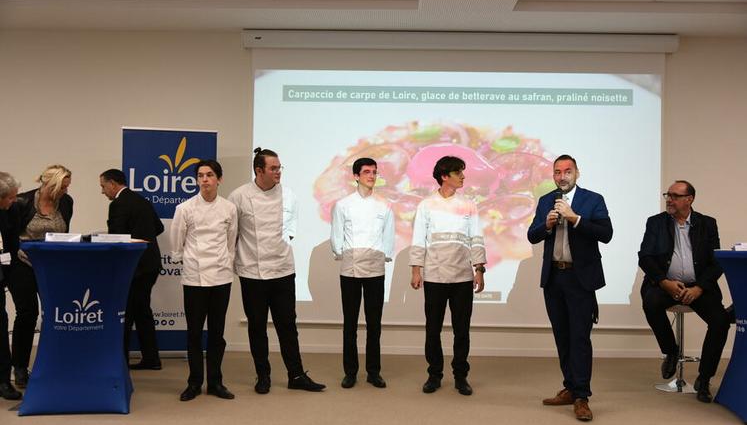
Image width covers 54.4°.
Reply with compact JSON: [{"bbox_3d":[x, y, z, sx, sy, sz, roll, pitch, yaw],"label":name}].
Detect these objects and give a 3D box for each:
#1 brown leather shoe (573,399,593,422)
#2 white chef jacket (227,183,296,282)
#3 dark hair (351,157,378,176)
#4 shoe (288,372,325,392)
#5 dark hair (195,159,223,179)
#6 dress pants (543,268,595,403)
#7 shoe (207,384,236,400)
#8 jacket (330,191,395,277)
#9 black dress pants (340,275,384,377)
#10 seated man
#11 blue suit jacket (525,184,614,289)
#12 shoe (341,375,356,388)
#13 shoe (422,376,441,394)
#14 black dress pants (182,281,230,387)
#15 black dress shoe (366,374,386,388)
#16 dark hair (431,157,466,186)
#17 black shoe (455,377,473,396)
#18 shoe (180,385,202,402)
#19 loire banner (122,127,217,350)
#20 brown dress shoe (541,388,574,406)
[{"bbox_3d":[1.371,1.277,4.771,0.108,0.105,0.290,1,-2,10],"label":"brown leather shoe"},{"bbox_3d":[-0.837,0.132,5.480,0.540,0.740,0.340,1,-1,-14],"label":"white chef jacket"},{"bbox_3d":[-0.070,-0.347,5.610,0.168,0.155,0.195,2,-2,-37],"label":"dark hair"},{"bbox_3d":[-0.496,1.276,5.465,0.300,0.115,0.105,0,-1,21],"label":"shoe"},{"bbox_3d":[-1.207,-0.308,5.330,0.190,0.180,0.220,0,-1,18],"label":"dark hair"},{"bbox_3d":[1.382,0.837,5.108,0.380,0.940,0.340,0,-2,24],"label":"dress pants"},{"bbox_3d":[-1.100,1.272,5.240,0.105,0.100,0.285,2,-1,-41],"label":"shoe"},{"bbox_3d":[-0.085,0.171,5.630,0.500,0.680,0.300,1,-1,-2],"label":"jacket"},{"bbox_3d":[-0.080,0.856,5.745,0.350,0.870,0.260,1,-1,-3],"label":"black dress pants"},{"bbox_3d":[2.369,0.567,5.556,0.650,1.610,0.700,0,-2,21],"label":"seated man"},{"bbox_3d":[1.303,0.173,4.830,0.560,0.720,0.420,0,-1,29],"label":"blue suit jacket"},{"bbox_3d":[-0.182,1.275,5.581,0.105,0.100,0.280,1,-2,9],"label":"shoe"},{"bbox_3d":[0.452,1.290,5.559,0.105,0.110,0.280,0,-2,19],"label":"shoe"},{"bbox_3d":[-1.213,0.850,5.318,0.340,0.830,0.270,1,-1,-4],"label":"black dress pants"},{"bbox_3d":[0.027,1.293,5.660,0.105,0.100,0.285,1,-1,-29],"label":"black dress shoe"},{"bbox_3d":[0.566,-0.311,5.480,0.240,0.230,0.190,0,-2,18],"label":"dark hair"},{"bbox_3d":[0.677,1.296,5.465,0.105,0.100,0.285,1,-1,-14],"label":"black shoe"},{"bbox_3d":[-1.301,1.256,5.206,0.105,0.110,0.280,0,-2,20],"label":"shoe"},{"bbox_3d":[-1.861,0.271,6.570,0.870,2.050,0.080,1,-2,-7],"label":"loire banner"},{"bbox_3d":[1.343,1.290,5.160,0.295,0.115,0.110,1,-1,-17],"label":"brown dress shoe"}]

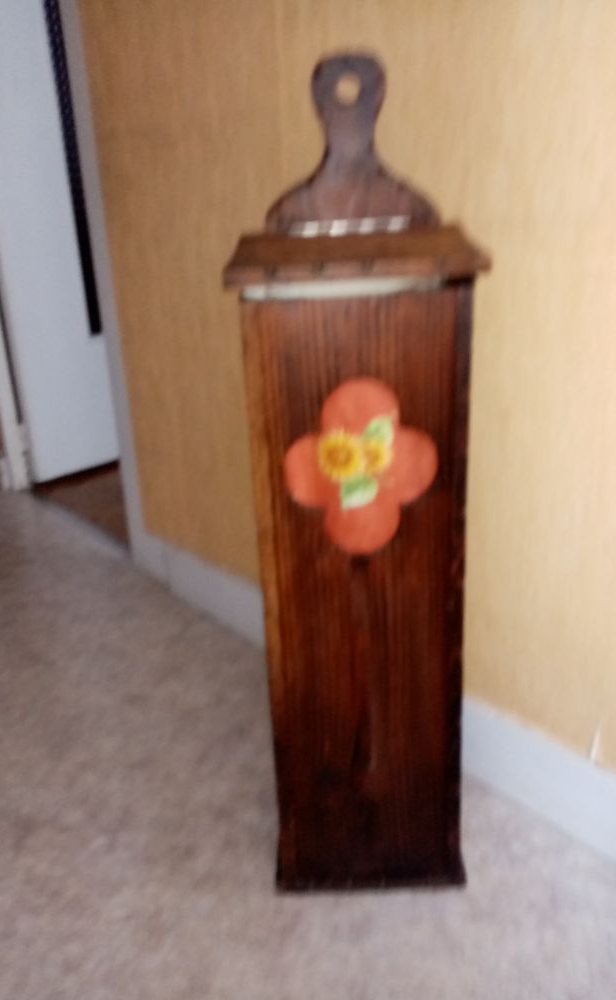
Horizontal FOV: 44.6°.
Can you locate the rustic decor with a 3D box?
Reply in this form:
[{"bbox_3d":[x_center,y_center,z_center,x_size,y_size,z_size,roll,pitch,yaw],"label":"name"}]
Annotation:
[{"bbox_3d":[0.050,0.011,0.742,0.211,0.817,0.155,-2,19,2],"label":"rustic decor"}]

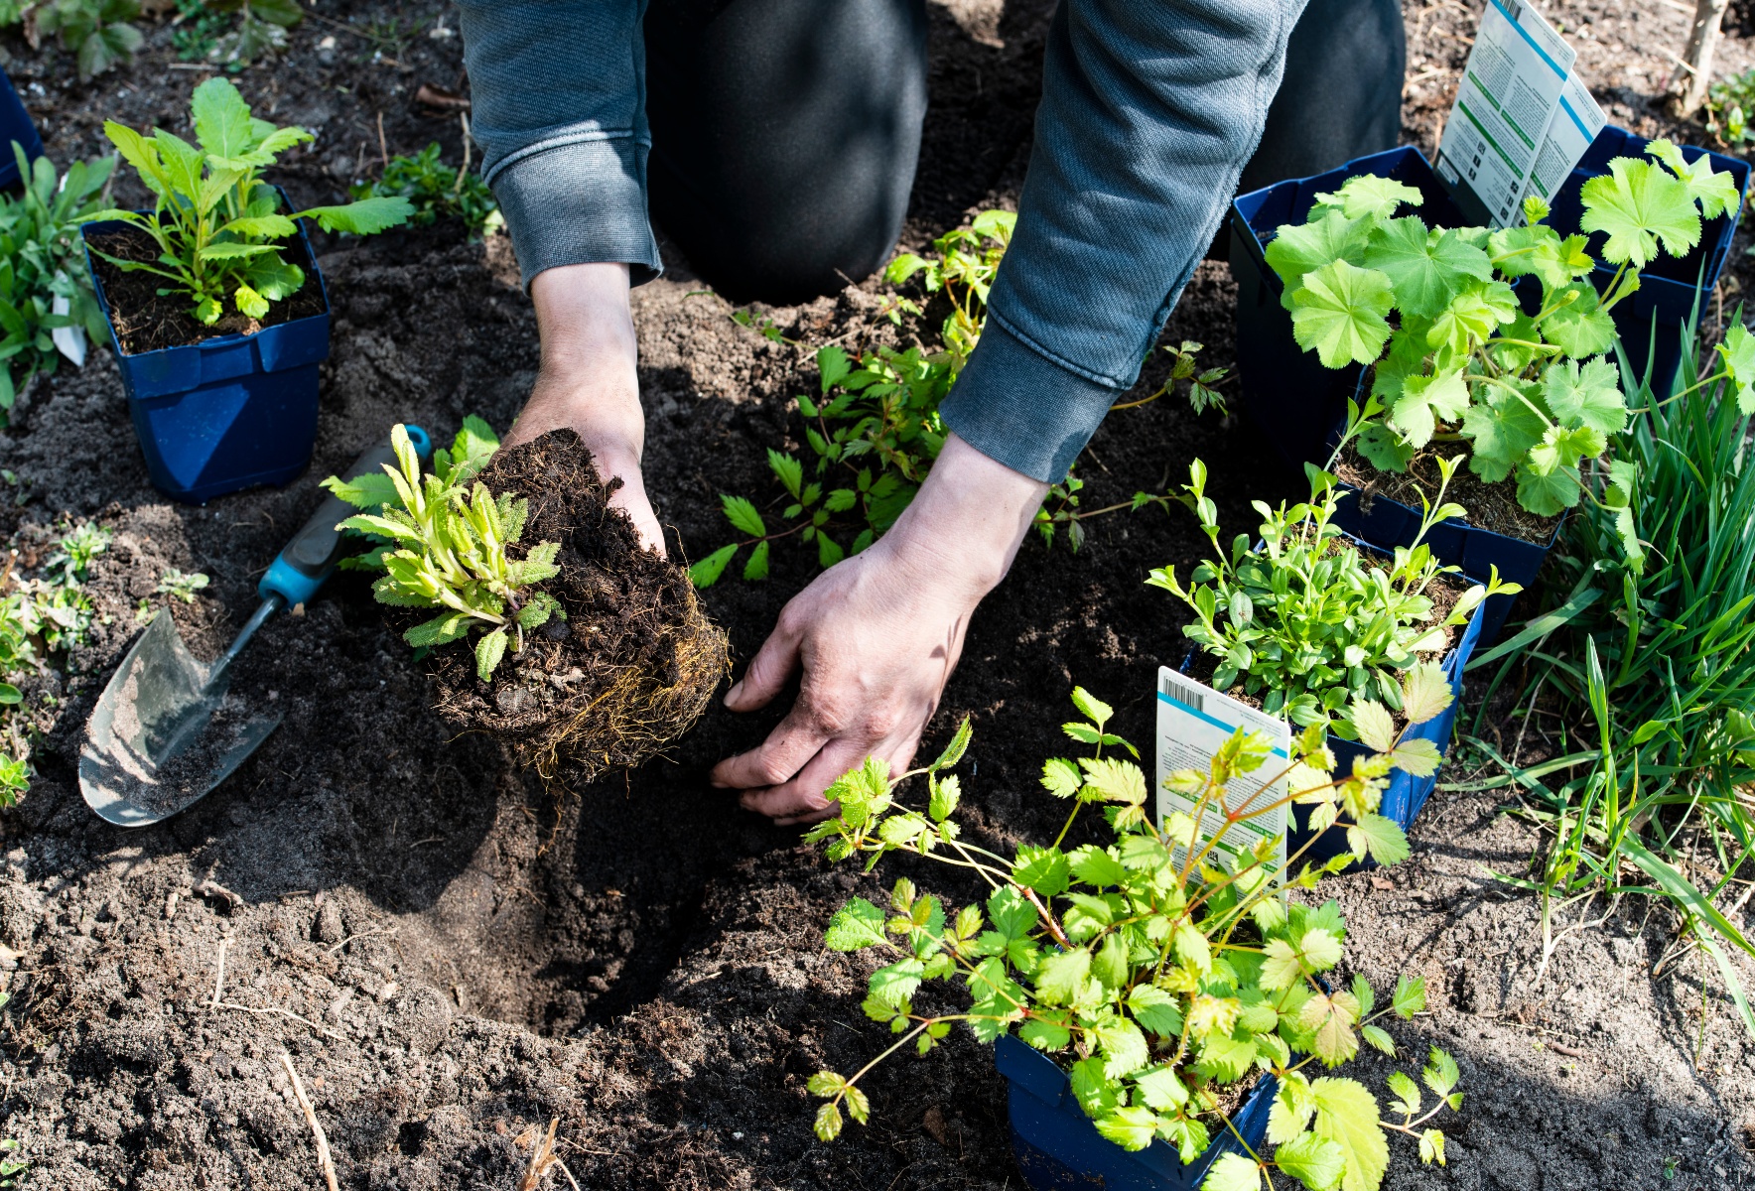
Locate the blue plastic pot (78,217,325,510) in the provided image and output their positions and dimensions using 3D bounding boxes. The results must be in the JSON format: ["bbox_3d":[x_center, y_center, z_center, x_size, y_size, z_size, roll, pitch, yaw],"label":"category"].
[{"bbox_3d":[-0.360,-0.132,1.887,0.112,0.120,0.112,-14,48,-15],"label":"blue plastic pot"}]

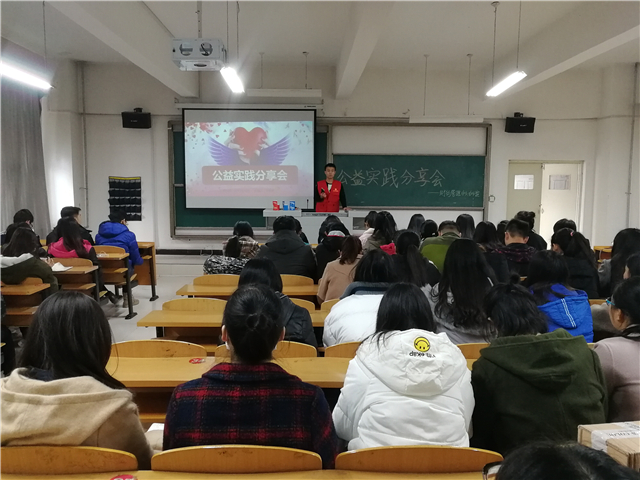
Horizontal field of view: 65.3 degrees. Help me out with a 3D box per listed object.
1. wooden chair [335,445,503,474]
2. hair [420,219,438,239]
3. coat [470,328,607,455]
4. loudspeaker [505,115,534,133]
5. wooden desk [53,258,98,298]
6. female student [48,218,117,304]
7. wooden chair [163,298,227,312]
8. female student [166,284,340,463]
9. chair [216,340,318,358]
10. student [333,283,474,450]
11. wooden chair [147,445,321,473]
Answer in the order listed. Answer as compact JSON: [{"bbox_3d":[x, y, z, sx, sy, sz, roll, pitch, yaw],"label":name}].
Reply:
[{"bbox_3d":[0.271,0.965,1.633,0.470,0.830,0.460,0,6,-1],"label":"wooden chair"},{"bbox_3d":[1.195,-0.093,5.447,0.200,0.280,0.220,0,6,-1],"label":"hair"},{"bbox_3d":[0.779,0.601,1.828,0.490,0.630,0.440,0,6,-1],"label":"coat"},{"bbox_3d":[3.746,-2.163,9.350,0.520,0.300,0.290,1,13,2],"label":"loudspeaker"},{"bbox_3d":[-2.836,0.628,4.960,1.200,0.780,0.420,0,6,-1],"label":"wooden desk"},{"bbox_3d":[-2.451,0.359,5.339,0.490,1.220,0.760,0,6,-1],"label":"female student"},{"bbox_3d":[-0.798,0.770,3.538,0.480,0.827,0.500,0,6,-1],"label":"wooden chair"},{"bbox_3d":[-0.223,0.736,1.811,0.510,1.240,0.680,0,6,-1],"label":"female student"},{"bbox_3d":[-0.257,0.865,2.558,0.470,0.830,0.460,0,6,-1],"label":"chair"},{"bbox_3d":[0.284,0.744,1.883,0.480,1.220,0.620,0,6,-1],"label":"student"},{"bbox_3d":[-0.245,0.971,1.692,0.480,0.827,0.500,0,6,-1],"label":"wooden chair"}]

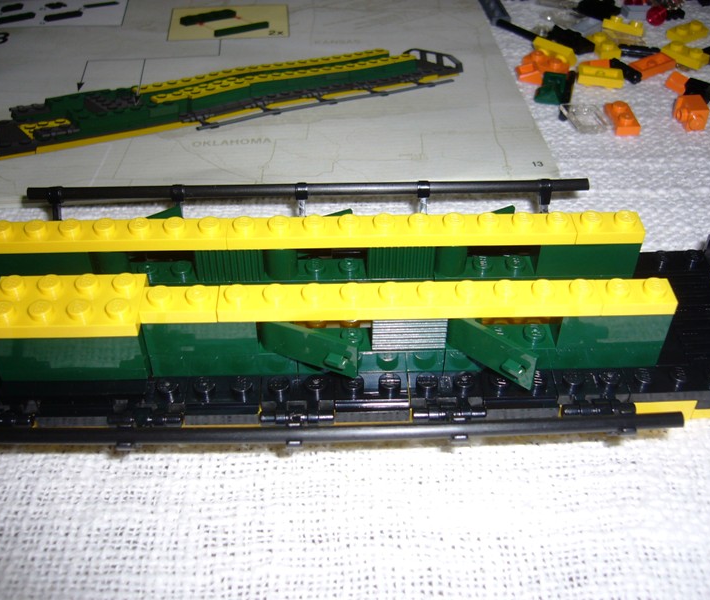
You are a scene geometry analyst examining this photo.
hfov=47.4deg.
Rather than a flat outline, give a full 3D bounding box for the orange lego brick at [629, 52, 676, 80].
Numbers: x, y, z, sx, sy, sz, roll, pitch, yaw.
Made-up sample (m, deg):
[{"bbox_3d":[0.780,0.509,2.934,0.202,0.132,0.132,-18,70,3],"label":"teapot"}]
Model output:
[{"bbox_3d":[0.111,-0.087,0.303,0.016,0.005,0.008,-21,46,-21],"label":"orange lego brick"}]

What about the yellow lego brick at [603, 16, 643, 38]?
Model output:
[{"bbox_3d":[0.109,-0.110,0.326,0.016,0.005,0.008,20,23,17],"label":"yellow lego brick"}]

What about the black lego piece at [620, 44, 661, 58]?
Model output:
[{"bbox_3d":[0.110,-0.096,0.313,0.016,0.004,0.004,9,43,10],"label":"black lego piece"}]

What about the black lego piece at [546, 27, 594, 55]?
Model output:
[{"bbox_3d":[0.086,-0.103,0.322,0.008,0.005,0.016,-29,49,-28],"label":"black lego piece"}]

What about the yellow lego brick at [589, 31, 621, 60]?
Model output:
[{"bbox_3d":[0.098,-0.100,0.317,0.008,0.005,0.016,-12,43,-11],"label":"yellow lego brick"}]

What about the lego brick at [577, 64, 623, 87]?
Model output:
[{"bbox_3d":[0.090,-0.082,0.298,0.016,0.005,0.008,8,43,11],"label":"lego brick"}]

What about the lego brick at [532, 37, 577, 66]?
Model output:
[{"bbox_3d":[0.076,-0.094,0.309,0.016,0.008,0.005,33,88,33],"label":"lego brick"}]

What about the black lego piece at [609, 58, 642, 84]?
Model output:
[{"bbox_3d":[0.101,-0.086,0.303,0.005,0.004,0.015,-15,44,-15],"label":"black lego piece"}]

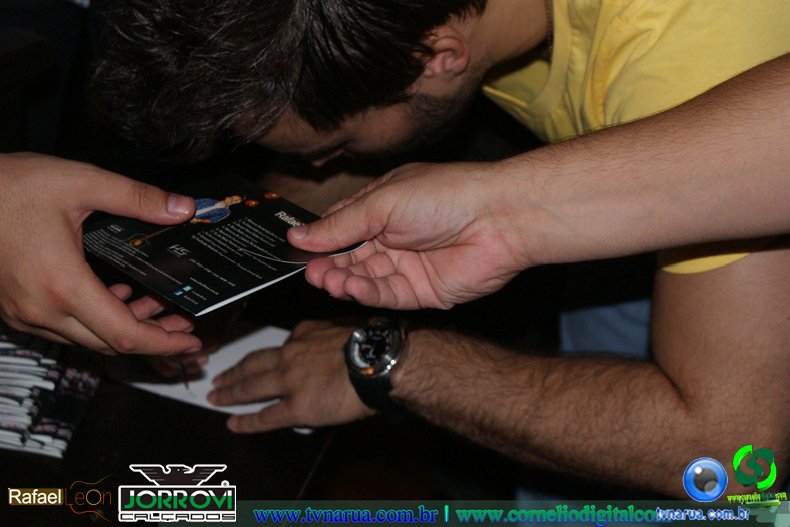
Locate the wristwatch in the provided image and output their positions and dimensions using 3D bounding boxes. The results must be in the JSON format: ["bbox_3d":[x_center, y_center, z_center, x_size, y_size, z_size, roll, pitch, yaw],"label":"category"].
[{"bbox_3d":[-0.013,0.075,1.195,0.045,0.055,0.066,3,57,9],"label":"wristwatch"}]

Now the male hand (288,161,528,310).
[{"bbox_3d":[0.009,-0.017,0.990,0.150,0.085,0.078,-7,13,15],"label":"male hand"}]

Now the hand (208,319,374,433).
[{"bbox_3d":[-0.075,0.080,1.190,0.138,0.053,0.088,-8,34,7],"label":"hand"}]

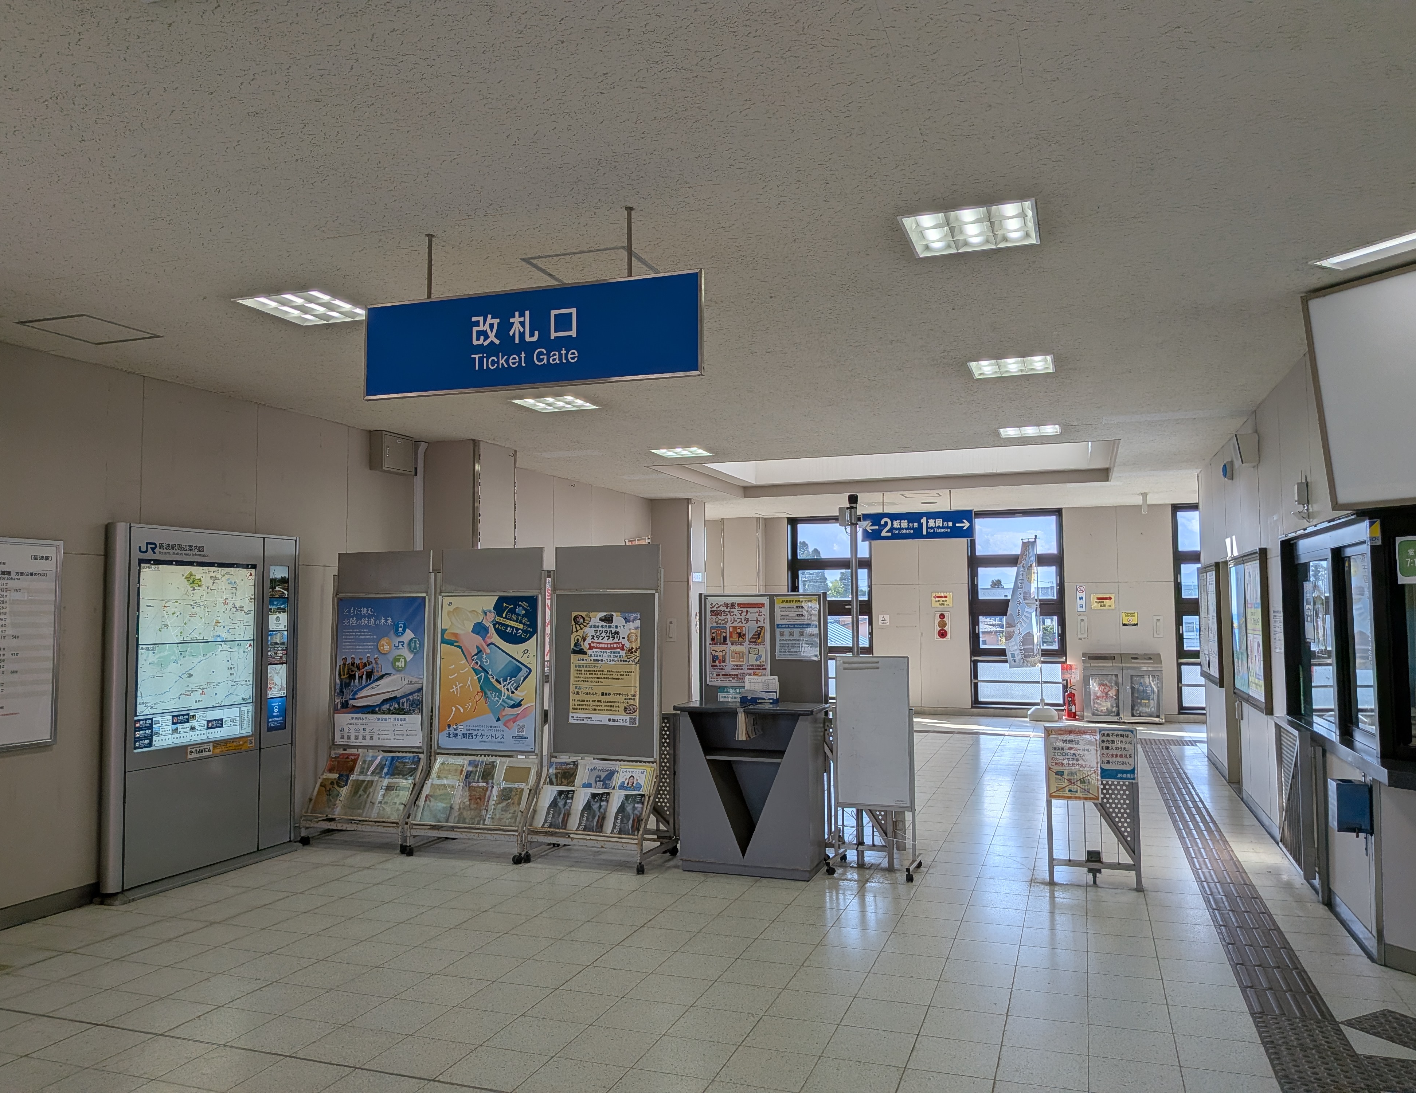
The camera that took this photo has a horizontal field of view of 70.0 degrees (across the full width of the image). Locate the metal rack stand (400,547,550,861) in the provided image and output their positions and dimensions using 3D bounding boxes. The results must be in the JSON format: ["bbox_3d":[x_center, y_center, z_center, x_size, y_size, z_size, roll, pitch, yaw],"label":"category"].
[{"bbox_3d":[-1.512,1.024,6.803,0.830,2.020,0.530,-2,-4,20],"label":"metal rack stand"}]

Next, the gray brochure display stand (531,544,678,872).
[{"bbox_3d":[-0.708,0.999,6.514,0.840,2.010,0.530,-2,-4,20],"label":"gray brochure display stand"}]

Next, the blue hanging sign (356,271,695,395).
[{"bbox_3d":[-0.648,-0.740,3.611,1.350,0.350,0.070,-2,-4,20],"label":"blue hanging sign"}]

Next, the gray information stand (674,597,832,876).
[{"bbox_3d":[0.298,1.131,6.280,0.880,1.690,0.550,-2,-4,20],"label":"gray information stand"}]

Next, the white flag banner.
[{"bbox_3d":[4.487,0.801,14.519,0.520,1.860,0.300,-2,-4,20],"label":"white flag banner"}]

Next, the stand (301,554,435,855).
[{"bbox_3d":[-2.345,1.054,7.102,0.840,2.020,0.530,-2,-4,20],"label":"stand"}]

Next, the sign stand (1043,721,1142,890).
[{"bbox_3d":[2.173,1.465,5.703,0.505,0.900,0.080,-2,-4,20],"label":"sign stand"}]

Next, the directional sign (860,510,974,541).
[{"bbox_3d":[2.629,-0.254,12.701,1.385,0.350,0.100,-2,-4,20],"label":"directional sign"}]

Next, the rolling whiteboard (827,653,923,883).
[{"bbox_3d":[1.005,1.318,6.146,0.510,1.283,0.400,-2,-4,20],"label":"rolling whiteboard"}]

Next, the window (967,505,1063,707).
[{"bbox_3d":[4.568,0.920,14.956,1.330,2.920,0.150,-2,-4,20],"label":"window"}]

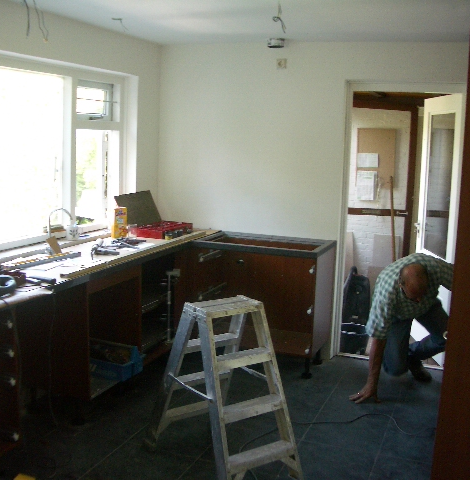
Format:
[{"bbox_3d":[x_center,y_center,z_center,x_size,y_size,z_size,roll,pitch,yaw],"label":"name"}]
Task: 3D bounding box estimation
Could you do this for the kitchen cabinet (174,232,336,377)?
[{"bbox_3d":[0.208,0.466,4.947,0.978,0.915,0.615,5,10,21],"label":"kitchen cabinet"}]

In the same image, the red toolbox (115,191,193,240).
[{"bbox_3d":[-0.609,-0.207,5.035,0.405,0.290,0.520,5,10,21],"label":"red toolbox"}]

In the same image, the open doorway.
[{"bbox_3d":[1.208,-0.088,4.811,0.880,2.115,0.150,5,10,21],"label":"open doorway"}]

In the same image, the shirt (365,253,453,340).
[{"bbox_3d":[1.198,0.375,4.374,0.610,0.580,0.490,5,10,21],"label":"shirt"}]

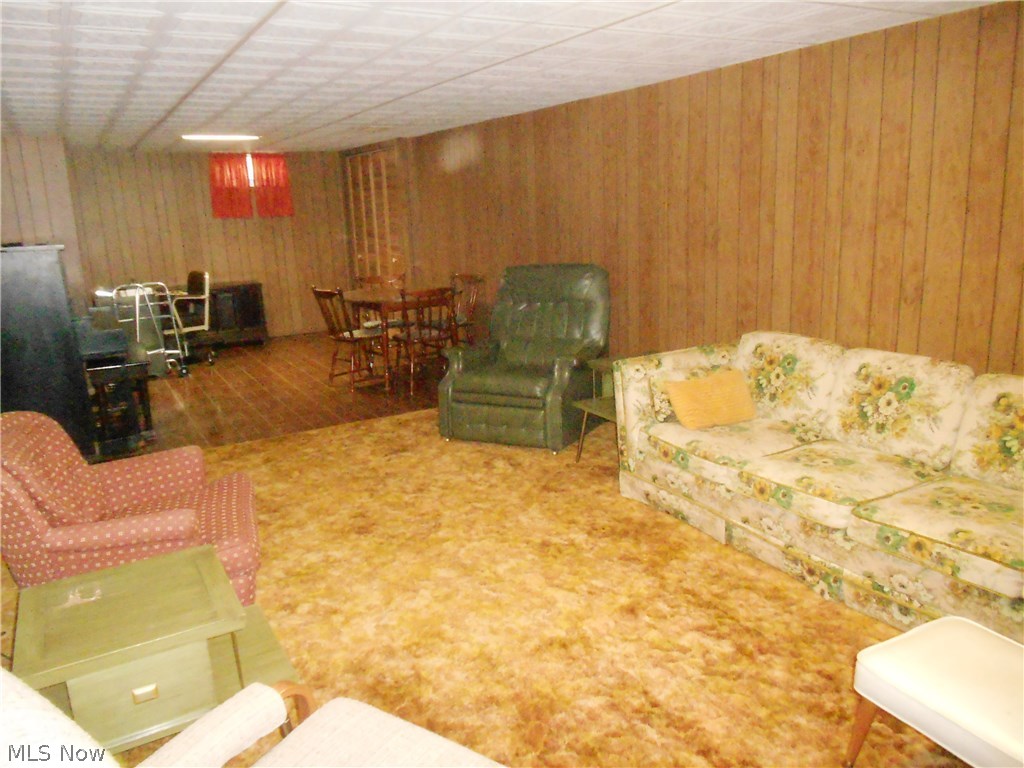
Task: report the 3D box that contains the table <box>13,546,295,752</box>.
[{"bbox_3d":[-0.912,0.791,1.935,0.650,0.550,0.460,-10,15,-28],"label":"table"}]

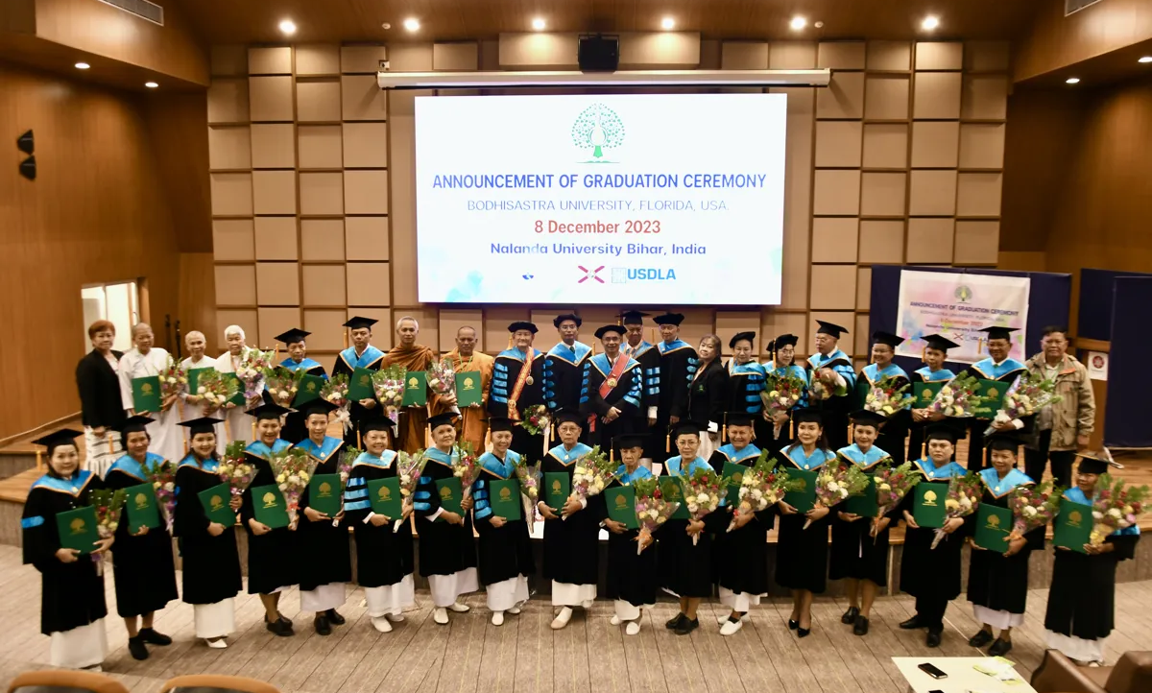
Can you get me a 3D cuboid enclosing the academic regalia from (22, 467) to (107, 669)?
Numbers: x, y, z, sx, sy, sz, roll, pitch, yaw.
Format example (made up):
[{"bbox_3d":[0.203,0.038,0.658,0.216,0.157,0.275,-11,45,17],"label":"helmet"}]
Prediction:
[{"bbox_3d":[-3.497,1.495,5.908,0.550,1.349,0.420,-5,8,-36],"label":"academic regalia"}]

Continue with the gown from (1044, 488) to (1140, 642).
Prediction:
[{"bbox_3d":[3.557,1.567,5.954,0.550,1.208,0.420,4,8,32],"label":"gown"}]

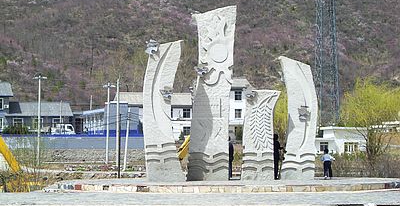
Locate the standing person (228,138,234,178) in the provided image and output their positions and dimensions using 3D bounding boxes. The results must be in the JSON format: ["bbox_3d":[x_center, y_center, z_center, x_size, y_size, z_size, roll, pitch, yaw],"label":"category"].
[{"bbox_3d":[1.115,2.133,51.000,0.500,1.660,0.340,0,-1,-18],"label":"standing person"}]

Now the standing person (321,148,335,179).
[{"bbox_3d":[4.940,2.356,50.800,0.500,1.170,0.320,0,-1,3],"label":"standing person"}]

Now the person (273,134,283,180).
[{"bbox_3d":[2.933,2.066,50.300,0.550,1.730,0.400,0,-1,20],"label":"person"}]

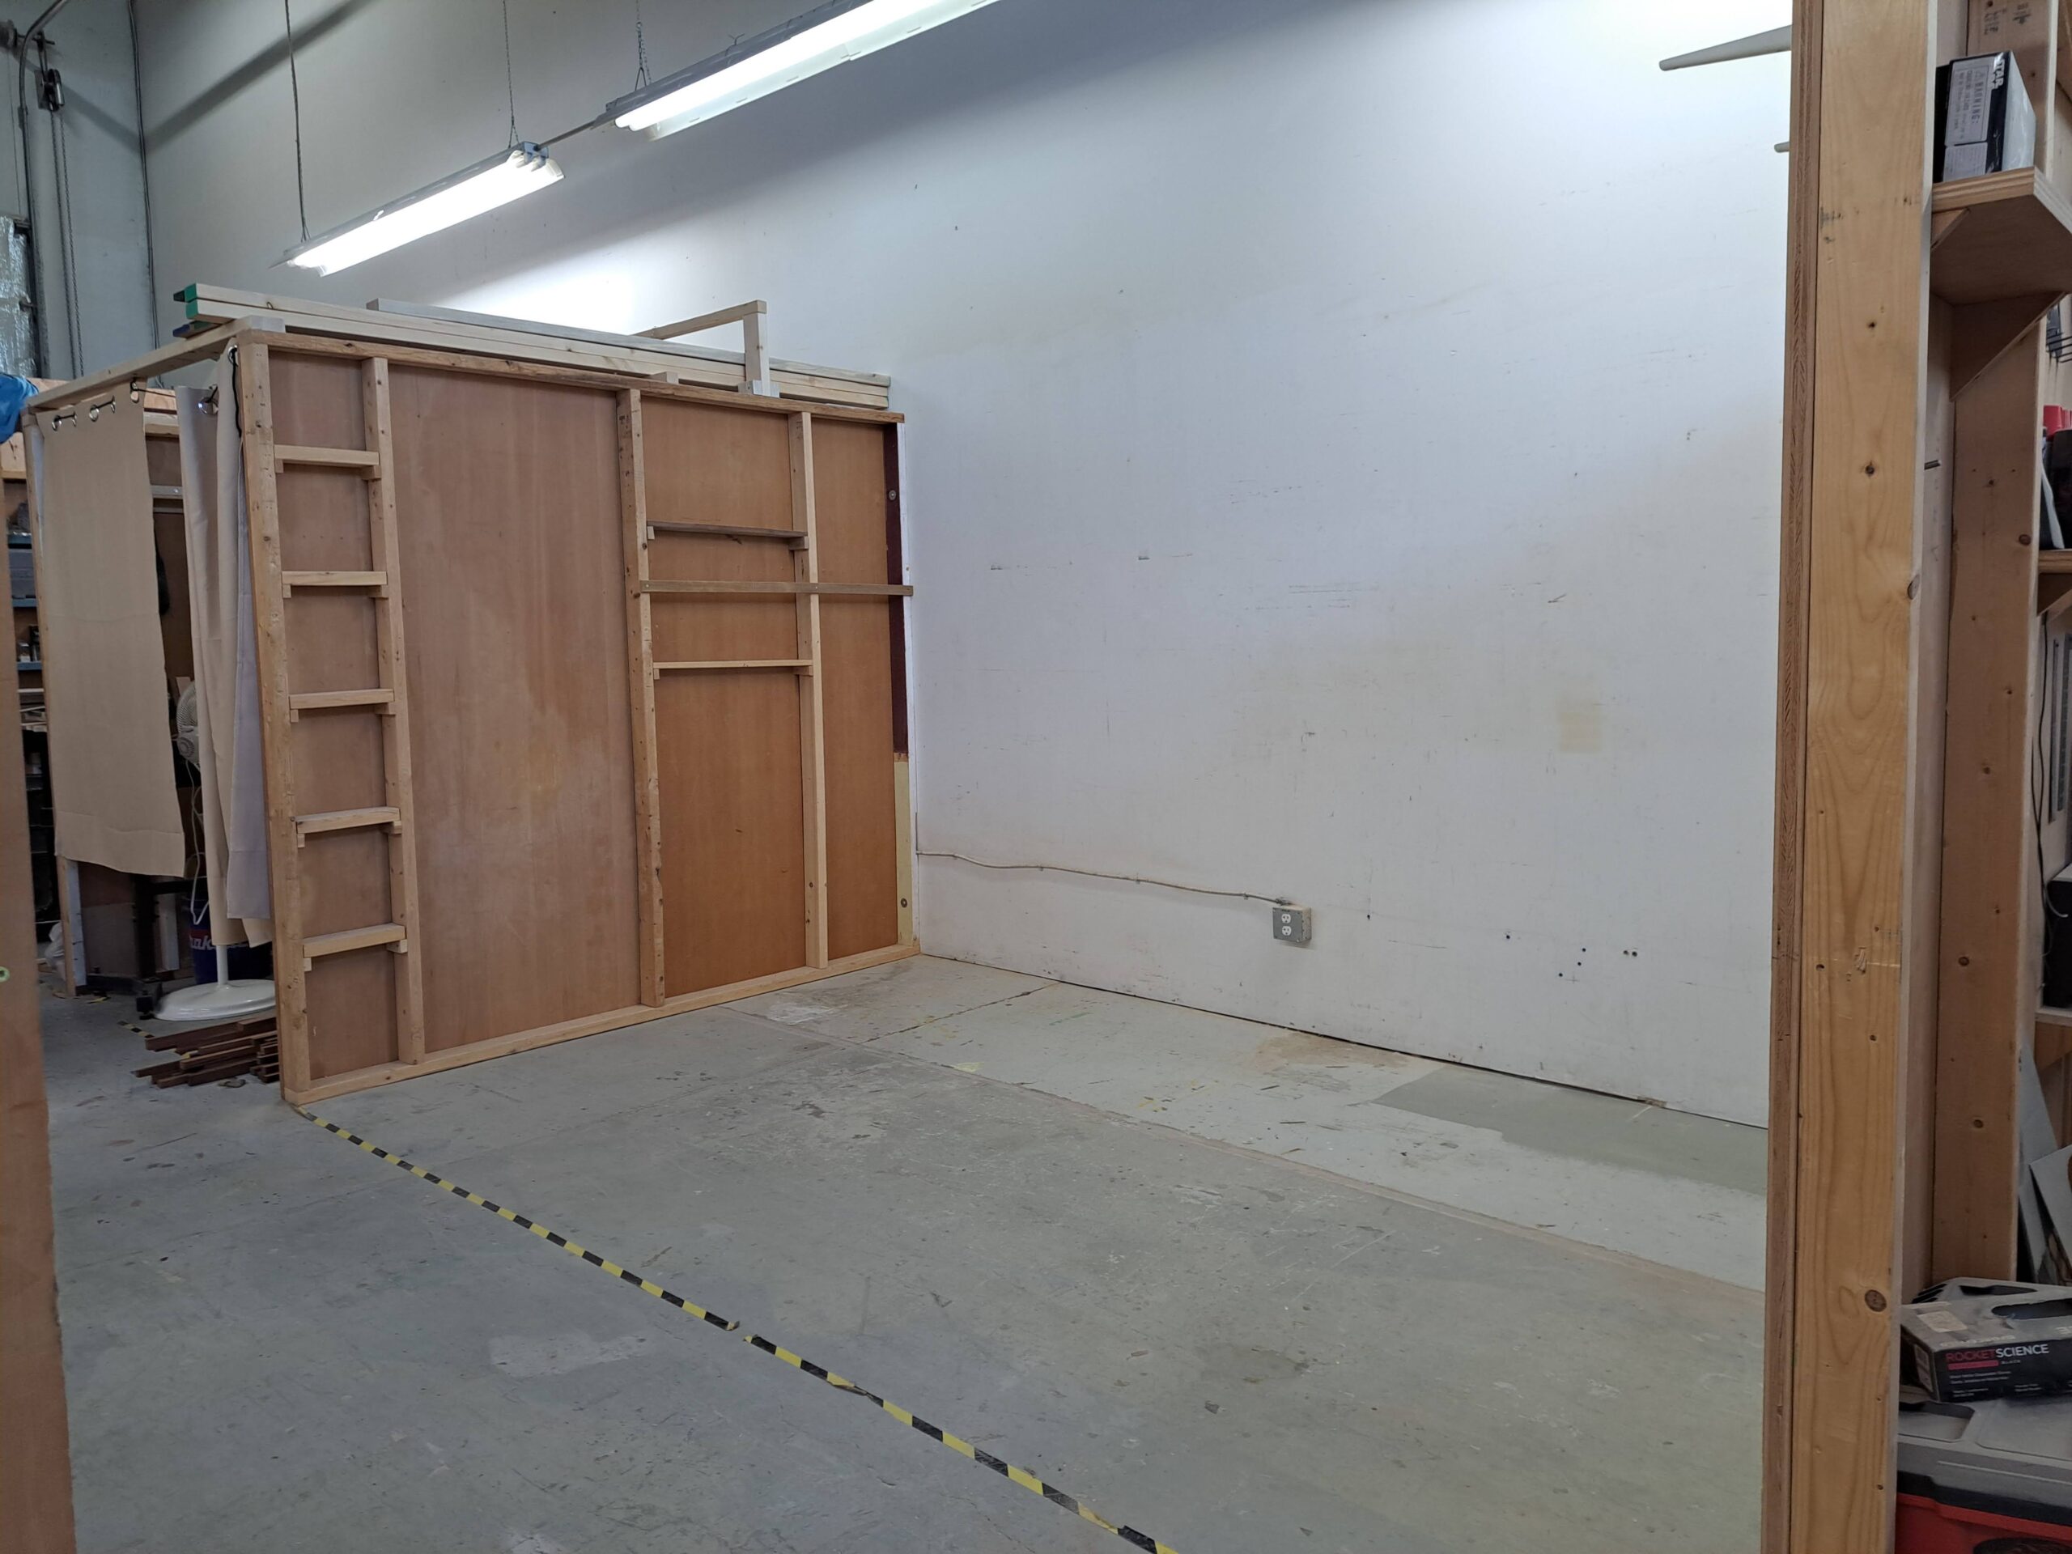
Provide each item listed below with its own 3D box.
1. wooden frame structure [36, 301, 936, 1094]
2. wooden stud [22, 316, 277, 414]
[{"bbox_3d":[-2.041,-0.446,5.486,2.030,2.430,2.440,5,8,41],"label":"wooden frame structure"},{"bbox_3d":[-2.814,-1.261,4.505,2.000,0.038,0.089,5,8,41],"label":"wooden stud"}]

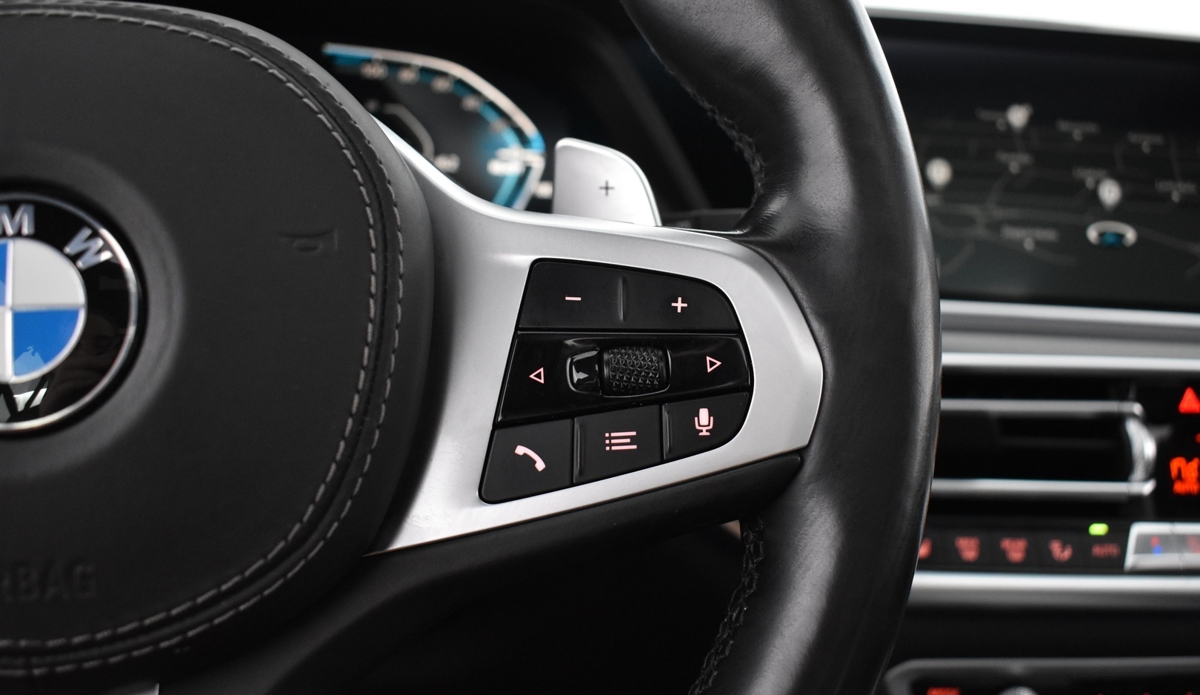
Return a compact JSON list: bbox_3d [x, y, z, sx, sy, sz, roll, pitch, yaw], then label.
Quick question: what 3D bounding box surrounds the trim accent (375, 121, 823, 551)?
[{"bbox_3d":[-0.001,-0.002,0.241,0.097,0.090,0.028,1,-10,-8],"label":"trim accent"}]

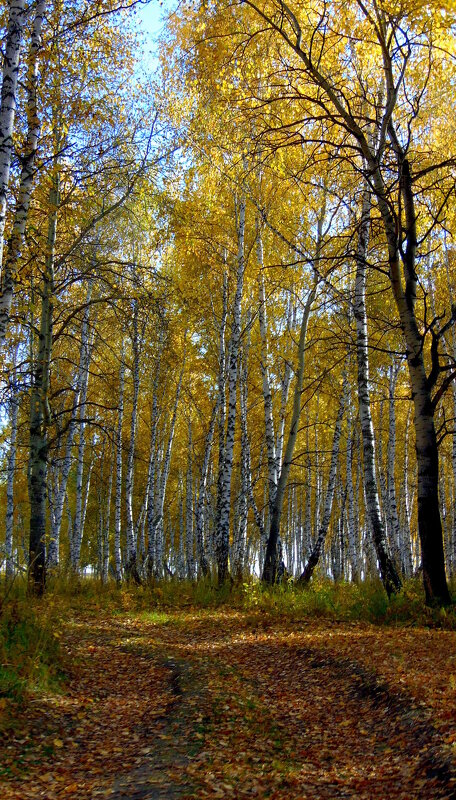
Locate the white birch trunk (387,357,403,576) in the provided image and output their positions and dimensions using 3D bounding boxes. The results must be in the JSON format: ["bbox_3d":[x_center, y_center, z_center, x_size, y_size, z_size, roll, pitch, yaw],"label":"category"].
[{"bbox_3d":[4.975,1.958,41.306,0.310,6.320,0.310,0,-6,0],"label":"white birch trunk"}]

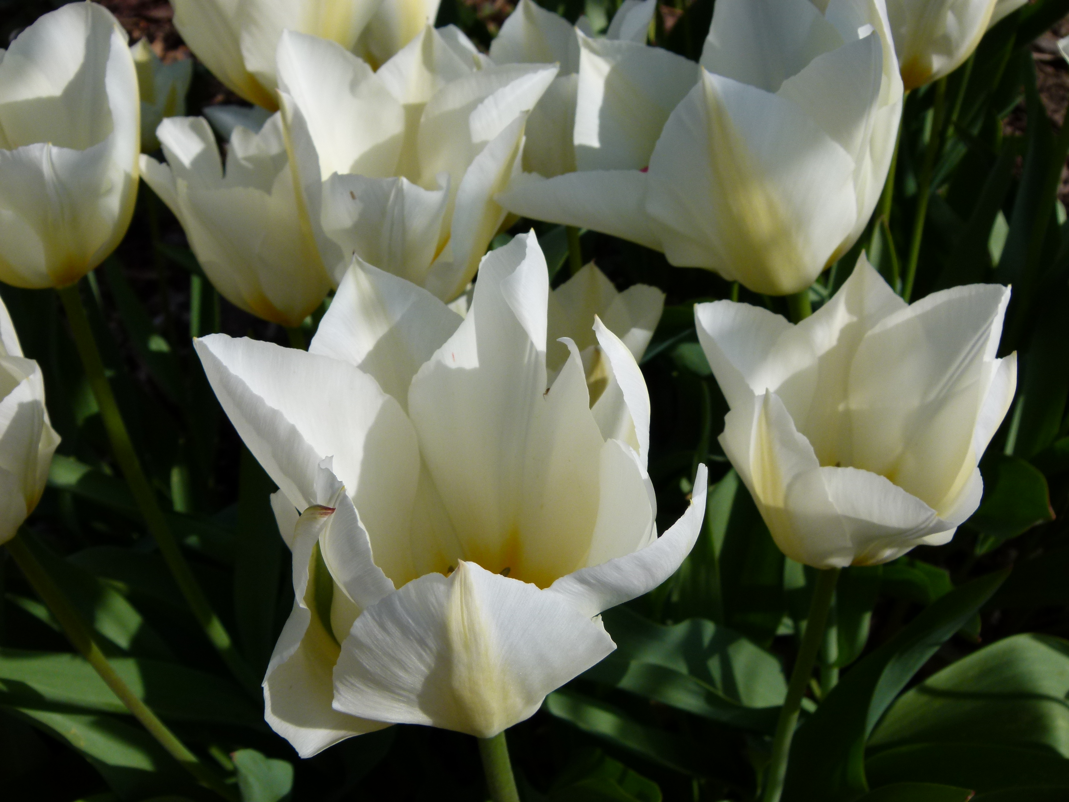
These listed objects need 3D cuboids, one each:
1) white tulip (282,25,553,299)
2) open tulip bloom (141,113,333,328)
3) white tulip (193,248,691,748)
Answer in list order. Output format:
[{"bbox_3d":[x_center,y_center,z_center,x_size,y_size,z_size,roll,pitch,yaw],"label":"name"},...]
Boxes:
[{"bbox_3d":[-0.041,-0.077,0.440,0.097,0.099,0.097,0,37,0],"label":"white tulip"},{"bbox_3d":[-0.108,-0.066,0.470,0.082,0.076,0.082,0,37,0],"label":"open tulip bloom"},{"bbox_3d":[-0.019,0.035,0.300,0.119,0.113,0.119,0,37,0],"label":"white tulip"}]

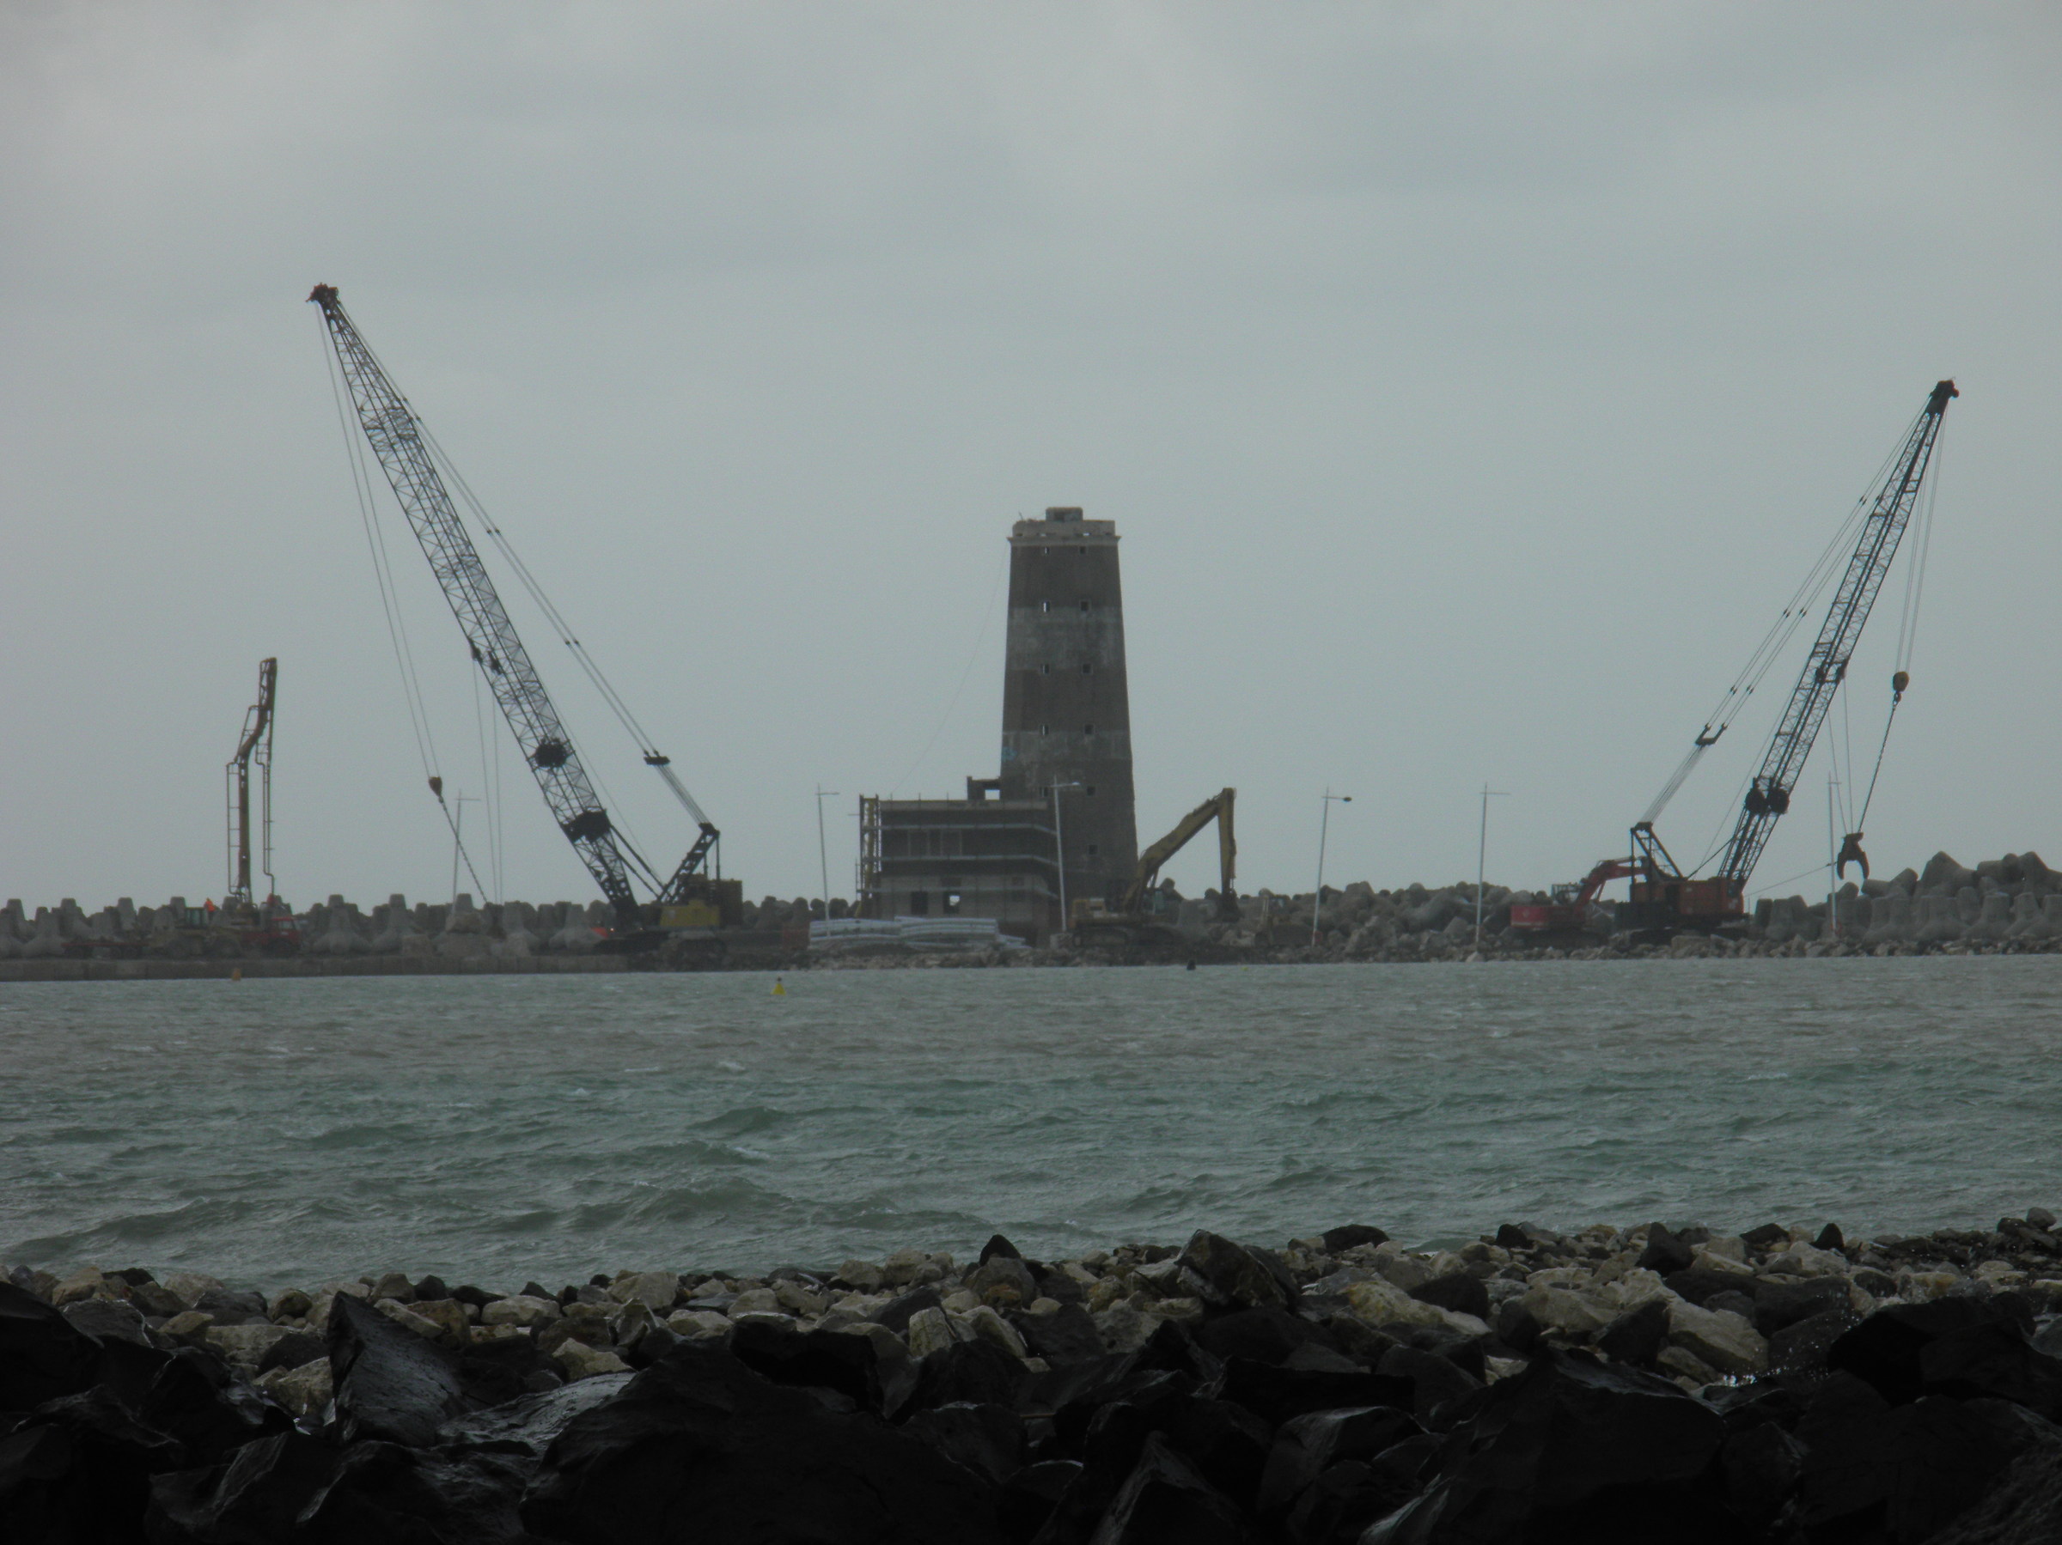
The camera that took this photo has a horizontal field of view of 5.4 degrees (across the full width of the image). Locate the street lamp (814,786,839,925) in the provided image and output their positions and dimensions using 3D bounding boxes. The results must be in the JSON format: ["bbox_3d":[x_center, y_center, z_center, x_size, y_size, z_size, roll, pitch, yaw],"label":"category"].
[{"bbox_3d":[-12.828,5.984,1387.000,1.800,10.100,0.350,-1,0,0],"label":"street lamp"}]

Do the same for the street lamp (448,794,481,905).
[{"bbox_3d":[-35.722,6.302,1390.000,2.000,10.000,0.350,-1,0,0],"label":"street lamp"}]

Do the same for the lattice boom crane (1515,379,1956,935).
[{"bbox_3d":[47.641,-7.014,1390.000,22.800,35.500,5.500,-1,0,-25],"label":"lattice boom crane"}]

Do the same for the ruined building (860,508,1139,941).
[{"bbox_3d":[-1.952,-2.877,1405.000,17.900,27.900,13.500,-1,0,0],"label":"ruined building"}]

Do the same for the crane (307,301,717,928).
[{"bbox_3d":[-32.198,-9.555,1390.000,28.500,42.000,5.800,-1,0,25],"label":"crane"}]

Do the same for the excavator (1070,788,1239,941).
[{"bbox_3d":[7.797,5.925,1385.000,10.800,10.000,3.400,-1,0,8],"label":"excavator"}]

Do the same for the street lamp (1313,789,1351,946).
[{"bbox_3d":[18.885,5.925,1385.000,2.300,10.000,0.350,-1,0,0],"label":"street lamp"}]

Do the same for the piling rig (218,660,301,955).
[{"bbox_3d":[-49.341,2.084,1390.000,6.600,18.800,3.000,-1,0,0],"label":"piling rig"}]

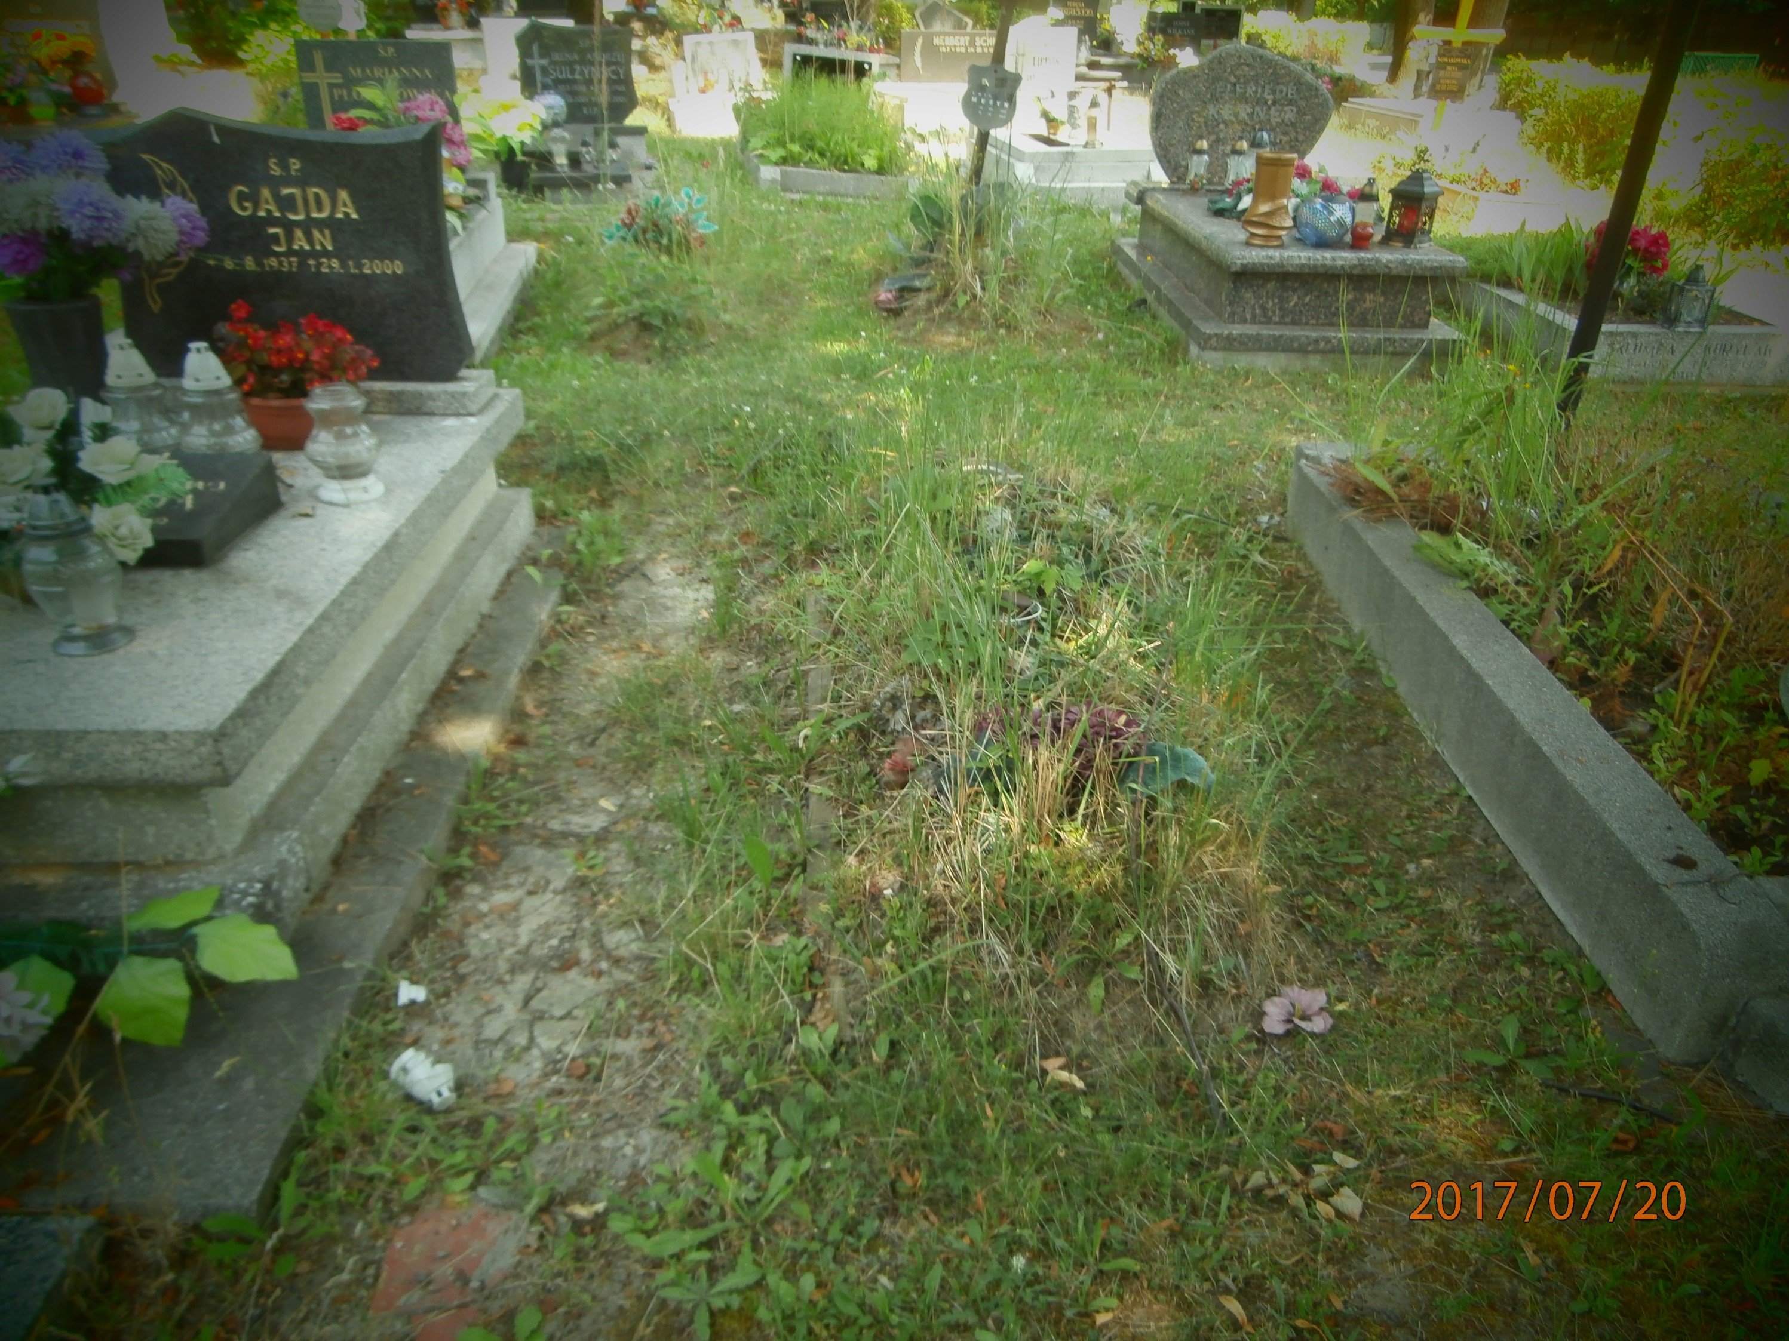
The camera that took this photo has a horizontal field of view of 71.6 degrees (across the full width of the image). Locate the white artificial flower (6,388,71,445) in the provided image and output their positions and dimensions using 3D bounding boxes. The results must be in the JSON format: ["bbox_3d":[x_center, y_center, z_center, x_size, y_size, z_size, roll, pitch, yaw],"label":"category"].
[{"bbox_3d":[-1.380,-0.411,2.000,0.090,0.075,0.085,-10,29,-21],"label":"white artificial flower"}]

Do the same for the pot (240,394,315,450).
[{"bbox_3d":[-1.270,-0.515,2.570,0.152,0.112,0.152,-12,31,-24],"label":"pot"}]

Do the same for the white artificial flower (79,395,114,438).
[{"bbox_3d":[-1.333,-0.421,2.070,0.055,0.065,0.055,-16,33,-29],"label":"white artificial flower"}]

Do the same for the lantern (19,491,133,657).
[{"bbox_3d":[-1.267,-0.164,1.908,0.150,0.265,0.150,0,27,-3],"label":"lantern"}]

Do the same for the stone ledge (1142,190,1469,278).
[{"bbox_3d":[1.682,-1.928,5.422,0.874,0.065,1.812,1,27,0],"label":"stone ledge"}]

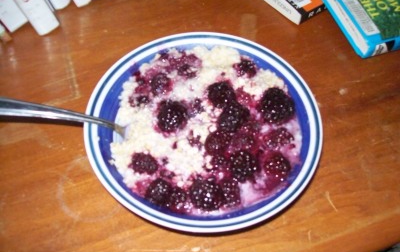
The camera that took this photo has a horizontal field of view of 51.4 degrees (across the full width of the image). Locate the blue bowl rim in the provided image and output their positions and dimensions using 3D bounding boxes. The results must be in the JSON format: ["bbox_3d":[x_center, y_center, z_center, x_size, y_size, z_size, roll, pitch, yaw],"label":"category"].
[{"bbox_3d":[0.002,0.005,0.326,0.174,0.045,0.174,3,57,0],"label":"blue bowl rim"}]

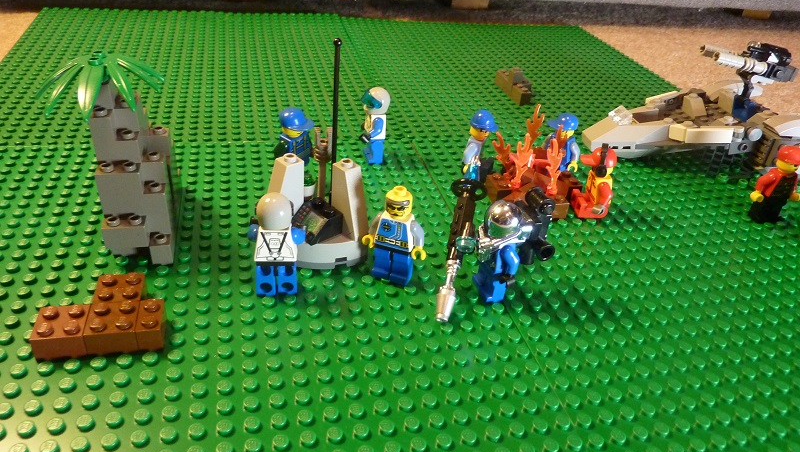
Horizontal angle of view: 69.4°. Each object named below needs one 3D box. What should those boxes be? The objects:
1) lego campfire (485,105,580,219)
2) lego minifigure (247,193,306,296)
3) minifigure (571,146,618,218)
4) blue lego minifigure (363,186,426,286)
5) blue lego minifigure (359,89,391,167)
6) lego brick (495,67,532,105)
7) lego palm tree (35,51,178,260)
[{"bbox_3d":[0.072,-0.034,0.299,0.050,0.043,0.049,-3,34,-14],"label":"lego campfire"},{"bbox_3d":[-0.046,0.006,0.219,0.022,0.043,0.015,0,34,-9],"label":"lego minifigure"},{"bbox_3d":[0.099,-0.023,0.293,0.020,0.036,0.021,5,33,-3],"label":"minifigure"},{"bbox_3d":[-0.001,0.003,0.232,0.025,0.041,0.013,15,34,12],"label":"blue lego minifigure"},{"bbox_3d":[-0.015,-0.057,0.320,0.016,0.043,0.022,-2,34,-12],"label":"blue lego minifigure"},{"bbox_3d":[0.091,-0.109,0.437,0.017,0.021,0.046,-3,34,-14],"label":"lego brick"},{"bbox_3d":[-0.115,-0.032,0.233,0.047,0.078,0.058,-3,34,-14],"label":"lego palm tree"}]

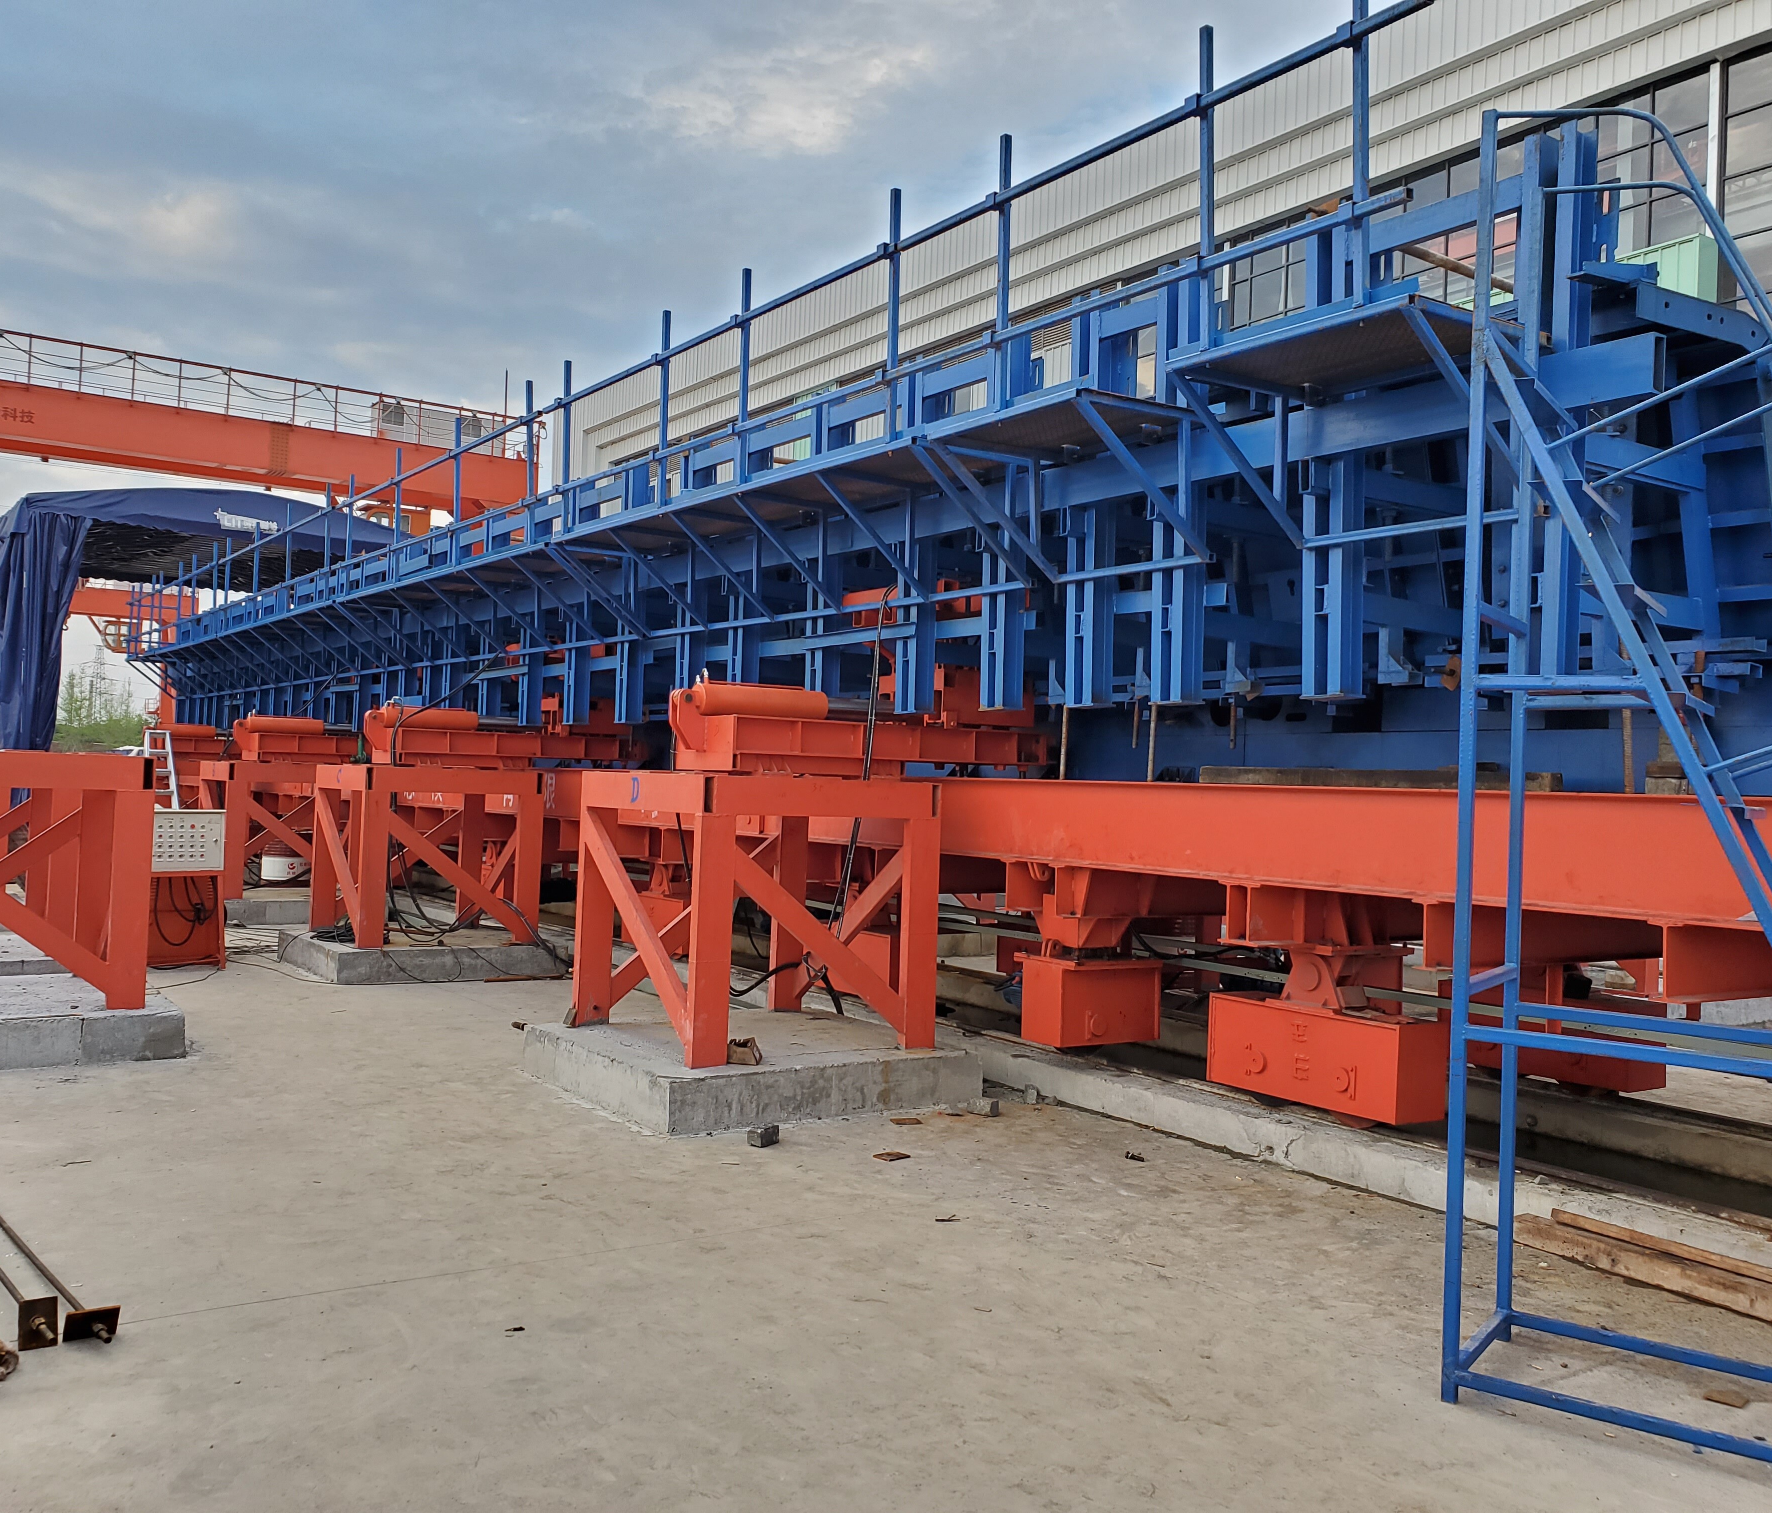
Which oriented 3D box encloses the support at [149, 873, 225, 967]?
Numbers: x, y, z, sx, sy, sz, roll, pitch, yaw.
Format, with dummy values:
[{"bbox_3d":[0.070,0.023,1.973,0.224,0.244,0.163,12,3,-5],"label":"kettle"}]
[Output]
[{"bbox_3d":[-5.451,1.273,11.693,0.598,0.744,0.324,3,-2,-43],"label":"support"}]

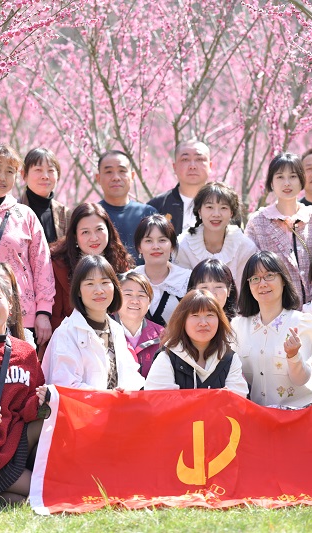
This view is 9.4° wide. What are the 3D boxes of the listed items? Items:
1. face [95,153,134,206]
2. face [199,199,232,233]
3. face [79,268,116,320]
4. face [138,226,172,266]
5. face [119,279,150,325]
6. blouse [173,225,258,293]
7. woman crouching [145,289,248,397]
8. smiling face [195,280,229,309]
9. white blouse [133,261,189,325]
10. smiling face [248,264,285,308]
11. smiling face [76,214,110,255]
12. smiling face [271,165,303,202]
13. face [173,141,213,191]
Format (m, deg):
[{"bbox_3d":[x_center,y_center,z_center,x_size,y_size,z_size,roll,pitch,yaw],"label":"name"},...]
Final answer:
[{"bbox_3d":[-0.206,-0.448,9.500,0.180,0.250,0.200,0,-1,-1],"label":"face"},{"bbox_3d":[0.276,-0.241,8.750,0.160,0.185,0.150,0,0,2],"label":"face"},{"bbox_3d":[-0.251,0.116,8.100,0.160,0.220,0.150,0,-3,-3],"label":"face"},{"bbox_3d":[-0.002,-0.095,9.000,0.160,0.205,0.170,0,-1,-3],"label":"face"},{"bbox_3d":[-0.097,0.153,8.500,0.150,0.205,0.155,3,0,3],"label":"face"},{"bbox_3d":[0.285,0.000,8.900,0.440,0.450,0.300,0,0,5],"label":"blouse"},{"bbox_3d":[0.171,0.526,7.950,0.470,0.870,0.580,0,-3,0],"label":"woman crouching"},{"bbox_3d":[0.260,0.140,8.550,0.155,0.200,0.140,0,-3,-5],"label":"smiling face"},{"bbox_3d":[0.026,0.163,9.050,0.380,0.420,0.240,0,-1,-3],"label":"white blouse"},{"bbox_3d":[0.491,0.089,8.400,0.155,0.205,0.140,-8,-3,8],"label":"smiling face"},{"bbox_3d":[-0.293,-0.150,8.850,0.160,0.205,0.170,0,-1,-7],"label":"smiling face"},{"bbox_3d":[0.629,-0.405,9.100,0.155,0.190,0.150,0,0,0],"label":"smiling face"},{"bbox_3d":[0.186,-0.506,9.650,0.185,0.235,0.170,0,-3,0],"label":"face"}]

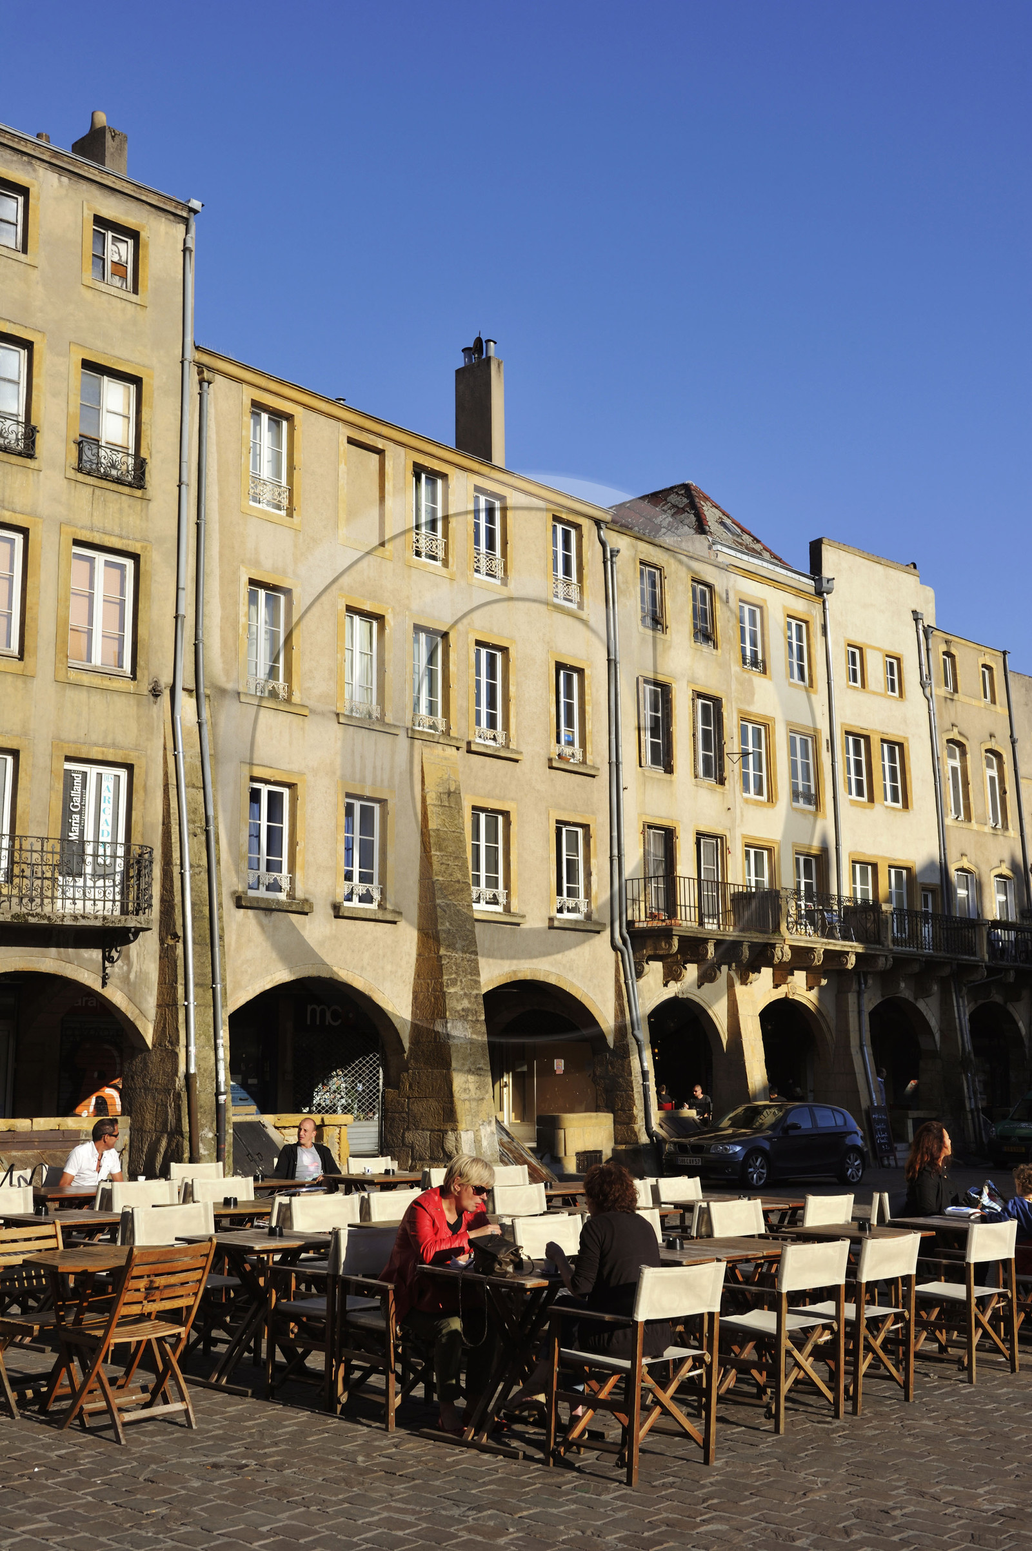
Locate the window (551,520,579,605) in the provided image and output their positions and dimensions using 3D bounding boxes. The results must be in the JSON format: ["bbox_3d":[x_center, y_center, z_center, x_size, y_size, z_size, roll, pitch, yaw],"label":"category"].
[{"bbox_3d":[0.957,-4.273,32.790,0.150,1.589,0.958,-9,-12,40],"label":"window"}]

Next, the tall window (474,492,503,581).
[{"bbox_3d":[-0.530,-4.563,31.220,0.180,1.541,0.863,-10,-14,42],"label":"tall window"}]

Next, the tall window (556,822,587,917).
[{"bbox_3d":[1.083,1.827,31.738,0.180,1.718,0.958,-10,-14,42],"label":"tall window"}]

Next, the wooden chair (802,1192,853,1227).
[{"bbox_3d":[2.117,3.539,12.103,0.560,0.870,0.540,9,-14,-41],"label":"wooden chair"}]

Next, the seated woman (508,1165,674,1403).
[{"bbox_3d":[0.323,2.407,7.404,0.500,1.280,0.850,9,-15,-42],"label":"seated woman"}]

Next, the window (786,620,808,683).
[{"bbox_3d":[6.624,-2.918,38.475,0.180,1.447,0.934,-11,-15,44],"label":"window"}]

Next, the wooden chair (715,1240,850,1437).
[{"bbox_3d":[1.306,2.794,8.263,0.560,0.870,0.540,10,-15,-43],"label":"wooden chair"}]

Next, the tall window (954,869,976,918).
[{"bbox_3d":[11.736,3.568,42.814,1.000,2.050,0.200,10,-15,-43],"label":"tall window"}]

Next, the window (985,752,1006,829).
[{"bbox_3d":[13.121,0.426,44.887,0.200,2.120,1.150,-11,-15,43],"label":"window"}]

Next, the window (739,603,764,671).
[{"bbox_3d":[5.343,-3.137,37.194,0.180,1.459,0.944,-11,-15,44],"label":"window"}]

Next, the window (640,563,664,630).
[{"bbox_3d":[2.855,-3.793,34.686,0.150,1.353,0.774,-10,-13,43],"label":"window"}]

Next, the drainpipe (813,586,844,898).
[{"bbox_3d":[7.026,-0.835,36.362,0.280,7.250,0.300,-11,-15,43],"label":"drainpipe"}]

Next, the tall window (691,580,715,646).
[{"bbox_3d":[4.109,-3.589,35.991,0.150,1.348,0.824,-10,-13,43],"label":"tall window"}]

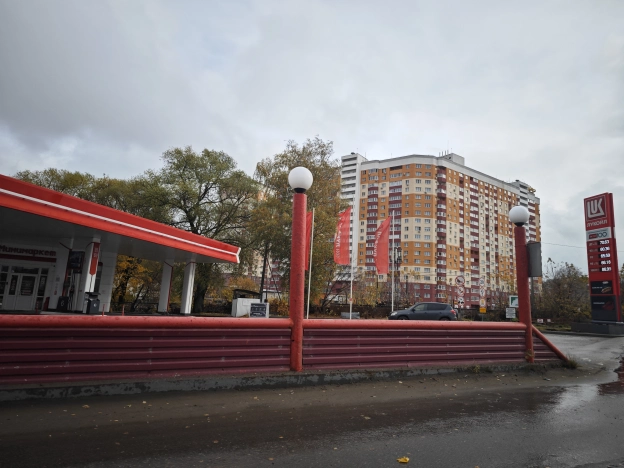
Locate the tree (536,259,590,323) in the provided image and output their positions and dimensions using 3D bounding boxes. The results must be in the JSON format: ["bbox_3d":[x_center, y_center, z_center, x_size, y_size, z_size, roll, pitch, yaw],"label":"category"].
[{"bbox_3d":[20.073,4.727,33.477,4.200,5.208,4.000,3,-11,0],"label":"tree"}]

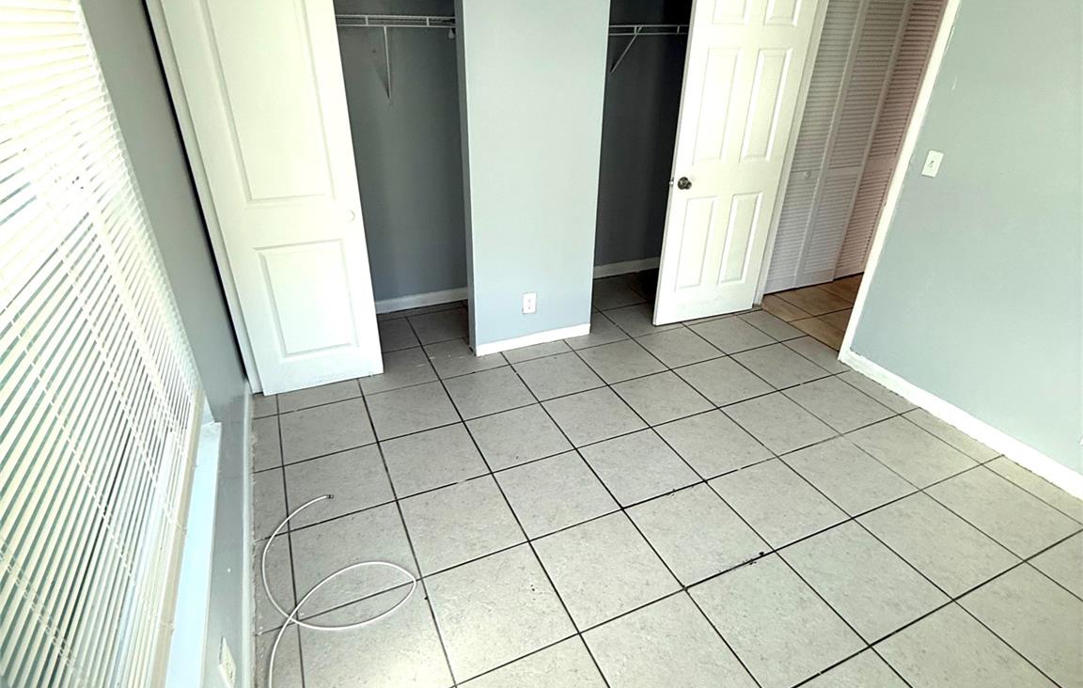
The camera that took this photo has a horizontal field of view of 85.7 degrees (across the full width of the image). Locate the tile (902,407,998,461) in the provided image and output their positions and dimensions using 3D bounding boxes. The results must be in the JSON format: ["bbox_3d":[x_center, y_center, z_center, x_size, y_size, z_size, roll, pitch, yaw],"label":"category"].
[{"bbox_3d":[1.970,0.440,2.825,0.156,0.010,0.415,-12,31,-21],"label":"tile"}]

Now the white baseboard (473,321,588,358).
[{"bbox_3d":[-0.035,-0.031,3.546,0.758,0.068,0.015,-12,31,-21],"label":"white baseboard"}]

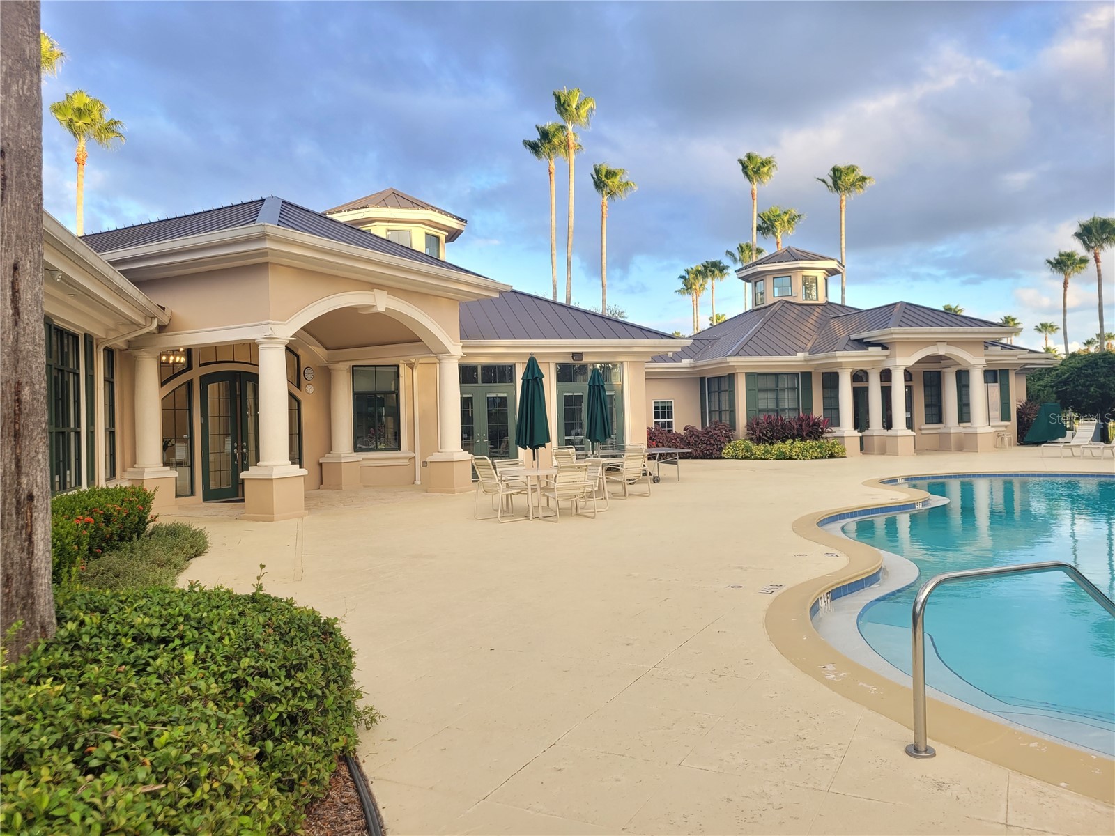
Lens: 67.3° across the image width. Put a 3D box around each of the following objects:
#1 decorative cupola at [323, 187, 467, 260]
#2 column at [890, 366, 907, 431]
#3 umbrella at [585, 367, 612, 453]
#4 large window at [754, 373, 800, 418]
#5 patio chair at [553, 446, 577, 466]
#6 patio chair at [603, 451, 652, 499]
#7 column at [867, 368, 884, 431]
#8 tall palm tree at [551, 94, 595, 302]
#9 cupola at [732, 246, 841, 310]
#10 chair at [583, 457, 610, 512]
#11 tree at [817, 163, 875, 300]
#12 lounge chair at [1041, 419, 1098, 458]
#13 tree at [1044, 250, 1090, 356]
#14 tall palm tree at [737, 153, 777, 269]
[{"bbox_3d":[-5.500,-6.263,28.022,4.600,2.900,4.600,-1,0,-17],"label":"decorative cupola"},{"bbox_3d":[12.399,-0.704,30.414,0.580,2.358,0.580,-1,0,-17],"label":"column"},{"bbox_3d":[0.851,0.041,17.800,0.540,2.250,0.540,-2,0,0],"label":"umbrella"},{"bbox_3d":[8.154,-0.687,30.930,1.864,1.921,0.150,-1,0,-17],"label":"large window"},{"bbox_3d":[0.183,1.091,16.700,0.720,0.960,0.620,-1,0,-38],"label":"patio chair"},{"bbox_3d":[1.391,1.113,16.313,0.600,0.880,0.680,-1,0,-38],"label":"patio chair"},{"bbox_3d":[11.428,-0.661,30.100,0.570,2.260,0.570,-1,0,-17],"label":"column"},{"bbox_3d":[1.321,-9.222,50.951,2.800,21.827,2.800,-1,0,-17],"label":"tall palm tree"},{"bbox_3d":[10.790,-6.446,38.766,4.600,3.000,4.600,-1,0,-17],"label":"cupola"},{"bbox_3d":[0.503,1.120,13.950,0.680,0.860,0.600,-1,0,-36],"label":"chair"},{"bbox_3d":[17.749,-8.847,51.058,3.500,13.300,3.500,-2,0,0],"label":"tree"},{"bbox_3d":[16.375,0.673,26.603,1.650,1.080,0.660,-1,0,-18],"label":"lounge chair"},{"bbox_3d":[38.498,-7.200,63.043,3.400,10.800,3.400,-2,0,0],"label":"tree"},{"bbox_3d":[14.591,-8.812,59.954,2.950,20.390,2.950,-1,0,-17],"label":"tall palm tree"}]

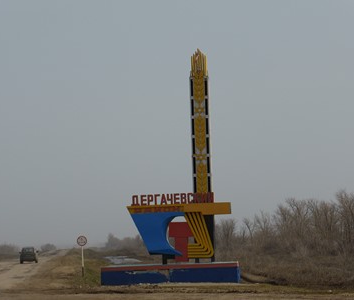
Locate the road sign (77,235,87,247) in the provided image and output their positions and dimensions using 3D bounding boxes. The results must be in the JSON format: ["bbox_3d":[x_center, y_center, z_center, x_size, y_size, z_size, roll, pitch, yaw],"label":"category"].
[{"bbox_3d":[-6.403,6.180,101.000,0.690,0.690,0.050,-2,-4,-4],"label":"road sign"}]

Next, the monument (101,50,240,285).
[{"bbox_3d":[-0.391,0.873,73.506,6.650,11.350,2.300,-2,-4,5],"label":"monument"}]

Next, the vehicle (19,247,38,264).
[{"bbox_3d":[-14.488,10.416,146.895,1.750,1.650,3.800,-2,-4,-2],"label":"vehicle"}]

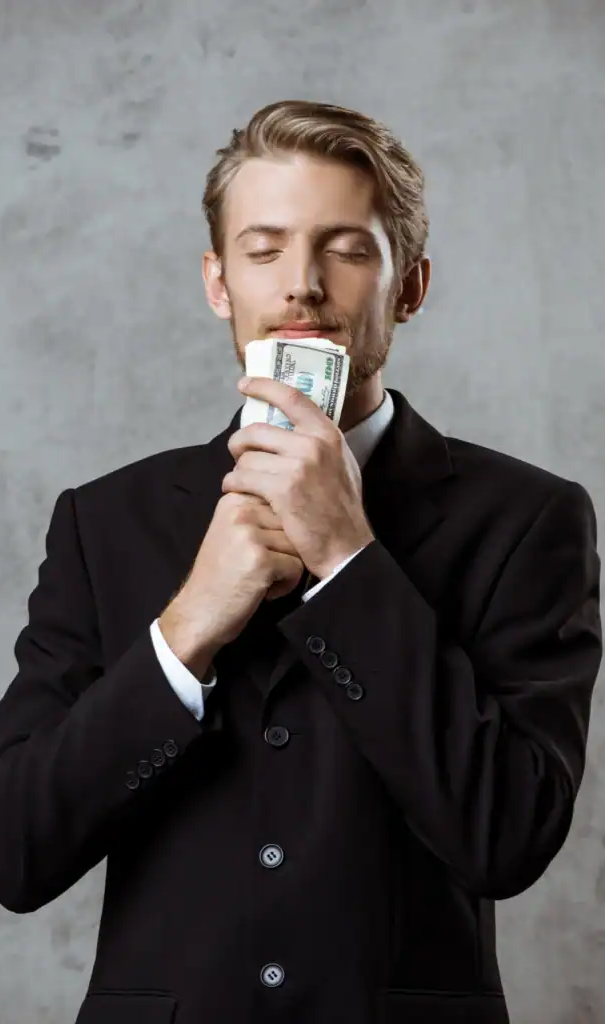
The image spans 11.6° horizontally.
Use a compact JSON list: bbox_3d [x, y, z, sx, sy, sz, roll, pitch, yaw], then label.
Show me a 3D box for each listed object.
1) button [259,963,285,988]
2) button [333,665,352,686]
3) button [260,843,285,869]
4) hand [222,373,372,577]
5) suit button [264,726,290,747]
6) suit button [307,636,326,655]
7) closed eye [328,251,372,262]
[{"bbox_3d":[-0.025,0.381,2.455,0.020,0.020,0.004,0,0,7],"label":"button"},{"bbox_3d":[0.032,0.131,2.385,0.015,0.015,0.004,0,7,0],"label":"button"},{"bbox_3d":[-0.025,0.283,2.450,0.020,0.020,0.004,0,0,7],"label":"button"},{"bbox_3d":[-0.002,-0.027,2.375,0.112,0.166,0.080,-20,2,-5],"label":"hand"},{"bbox_3d":[-0.021,0.184,2.450,0.020,0.020,0.004,0,6,-3],"label":"suit button"},{"bbox_3d":[0.011,0.106,2.370,0.015,0.015,0.004,0,7,0],"label":"suit button"},{"bbox_3d":[0.038,-0.209,2.445,0.036,0.010,0.012,0,-3,0],"label":"closed eye"}]

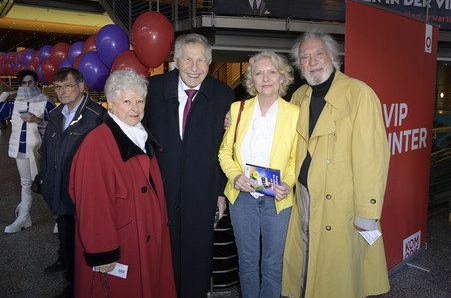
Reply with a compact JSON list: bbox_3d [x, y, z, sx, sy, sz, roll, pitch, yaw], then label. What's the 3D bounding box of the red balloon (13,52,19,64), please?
[{"bbox_3d":[-5.512,-2.383,9.000,0.280,0.350,0.280,-1,9,0],"label":"red balloon"}]

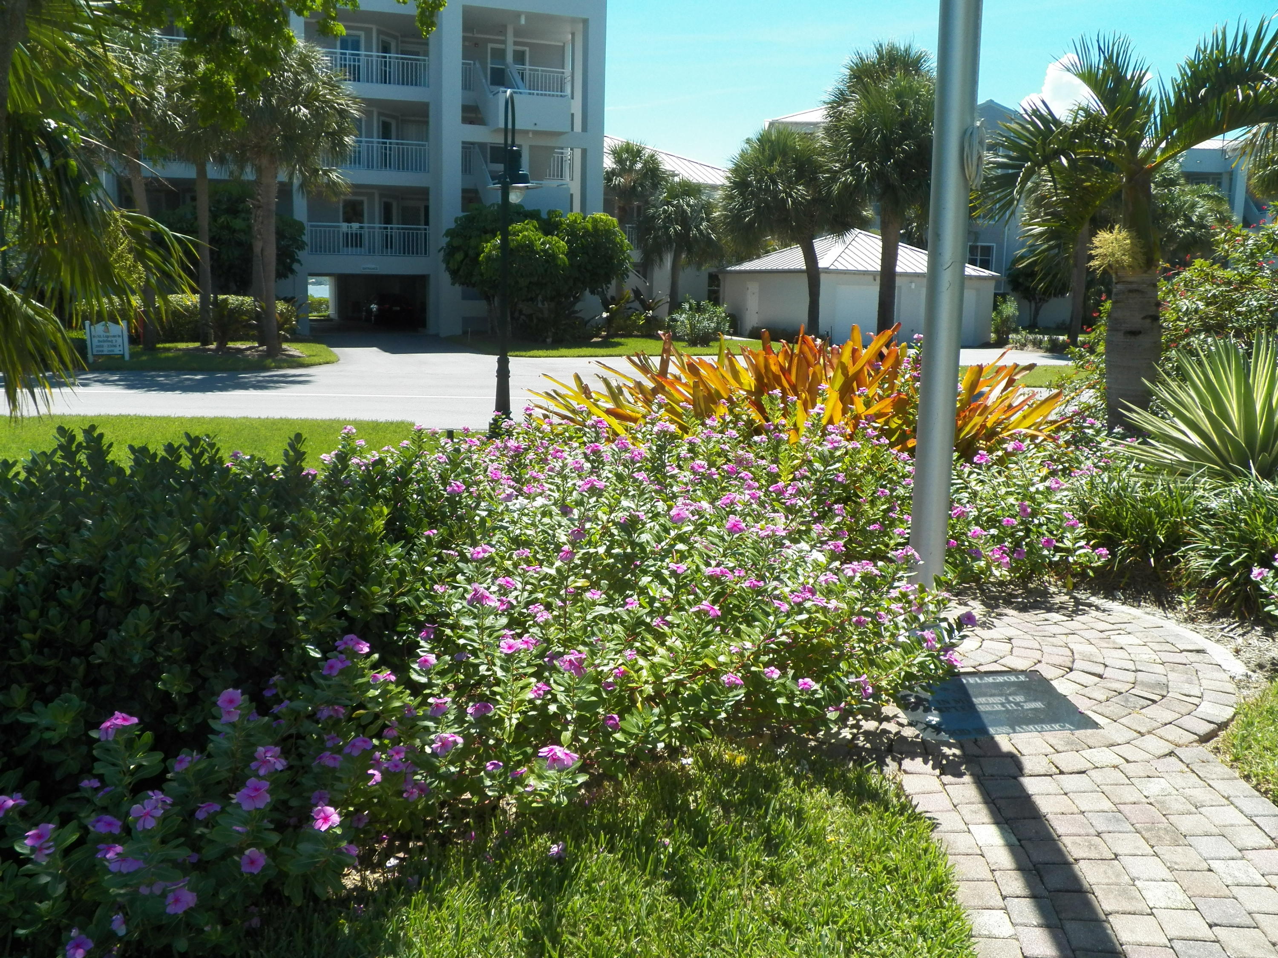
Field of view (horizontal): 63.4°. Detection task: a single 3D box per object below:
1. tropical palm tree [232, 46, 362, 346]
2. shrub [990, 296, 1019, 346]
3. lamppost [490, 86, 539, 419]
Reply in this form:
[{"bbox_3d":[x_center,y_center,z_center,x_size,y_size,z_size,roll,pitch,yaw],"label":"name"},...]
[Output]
[{"bbox_3d":[-7.919,-6.413,23.867,2.900,7.150,2.900,-2,11,-19],"label":"tropical palm tree"},{"bbox_3d":[12.870,-5.581,36.545,1.050,1.800,1.050,5,11,19],"label":"shrub"},{"bbox_3d":[-1.517,-2.685,12.731,0.620,4.050,0.850,3,10,8],"label":"lamppost"}]

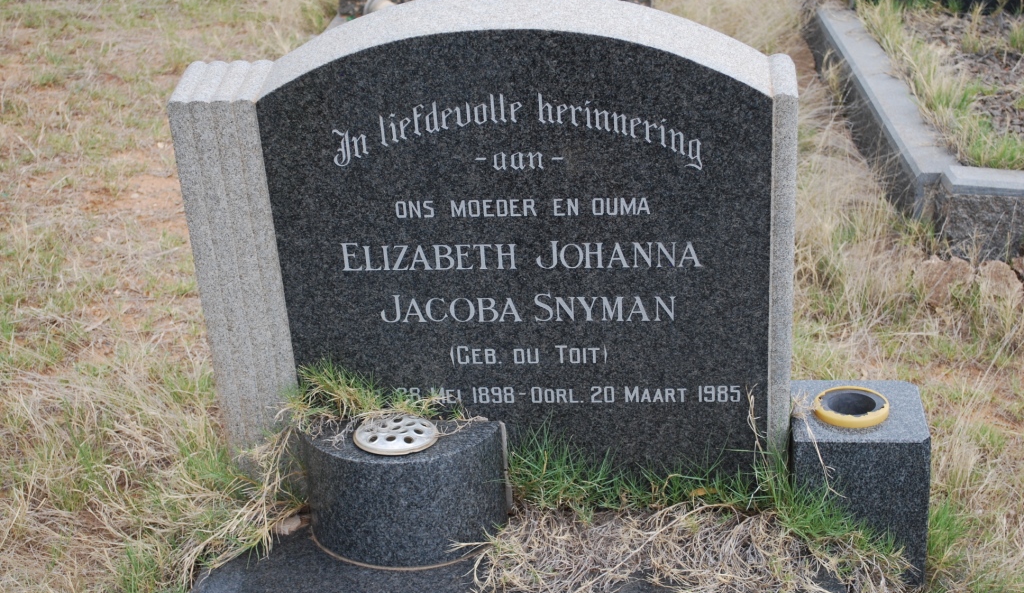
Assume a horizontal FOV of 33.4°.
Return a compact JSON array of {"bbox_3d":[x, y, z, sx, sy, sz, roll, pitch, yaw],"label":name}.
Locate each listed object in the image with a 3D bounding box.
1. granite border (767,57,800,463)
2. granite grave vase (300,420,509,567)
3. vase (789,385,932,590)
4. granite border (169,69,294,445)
[{"bbox_3d":[0.339,-0.015,2.151,0.029,0.572,0.105,0,31,7],"label":"granite border"},{"bbox_3d":[-0.143,0.254,2.175,0.263,0.173,0.095,0,31,7],"label":"granite grave vase"},{"bbox_3d":[0.447,0.242,2.223,0.163,0.228,0.139,0,31,7],"label":"vase"},{"bbox_3d":[-0.337,-0.019,2.237,0.107,0.575,0.105,0,31,7],"label":"granite border"}]

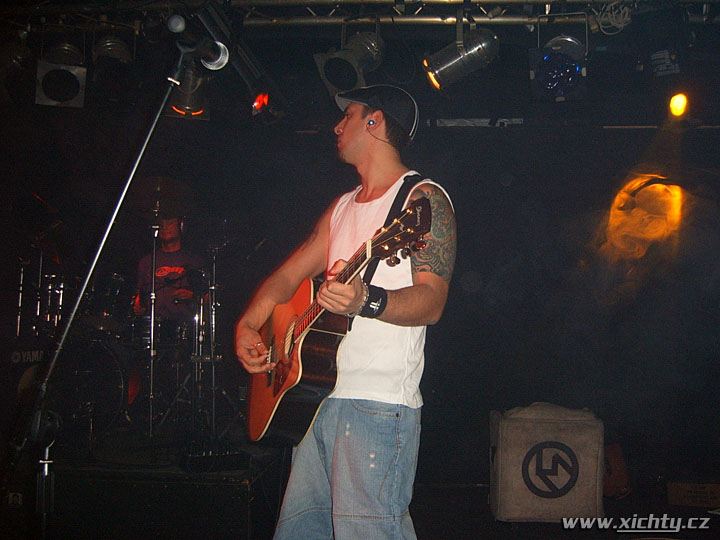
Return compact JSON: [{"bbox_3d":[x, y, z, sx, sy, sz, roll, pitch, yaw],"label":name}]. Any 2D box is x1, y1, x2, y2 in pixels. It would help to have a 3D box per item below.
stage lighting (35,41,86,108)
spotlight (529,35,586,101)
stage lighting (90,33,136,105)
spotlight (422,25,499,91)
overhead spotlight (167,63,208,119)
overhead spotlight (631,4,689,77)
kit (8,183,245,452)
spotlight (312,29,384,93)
[{"bbox_3d":[-1.714,-1.142,4.355,0.250,0.420,0.250,-2,-48,-29],"label":"stage lighting"},{"bbox_3d":[1.018,-1.099,4.084,0.250,0.250,0.420,-1,38,3],"label":"spotlight"},{"bbox_3d":[-1.377,-1.167,4.336,0.250,0.420,0.250,1,-43,-15],"label":"stage lighting"},{"bbox_3d":[0.609,-1.285,4.512,0.420,0.250,0.250,-27,-5,0],"label":"spotlight"},{"bbox_3d":[-0.983,-1.066,4.365,0.250,0.420,0.250,-1,38,-7],"label":"overhead spotlight"},{"bbox_3d":[1.583,-1.253,4.122,0.250,0.420,0.250,-2,-48,14],"label":"overhead spotlight"},{"bbox_3d":[-1.461,0.283,4.900,1.450,1.500,1.250,-2,-5,12],"label":"kit"},{"bbox_3d":[-0.014,-1.220,4.395,0.250,0.250,0.420,-4,32,37],"label":"spotlight"}]

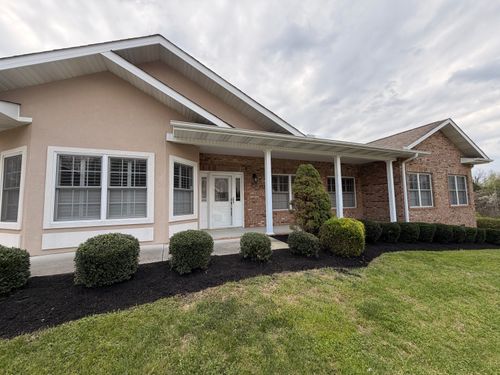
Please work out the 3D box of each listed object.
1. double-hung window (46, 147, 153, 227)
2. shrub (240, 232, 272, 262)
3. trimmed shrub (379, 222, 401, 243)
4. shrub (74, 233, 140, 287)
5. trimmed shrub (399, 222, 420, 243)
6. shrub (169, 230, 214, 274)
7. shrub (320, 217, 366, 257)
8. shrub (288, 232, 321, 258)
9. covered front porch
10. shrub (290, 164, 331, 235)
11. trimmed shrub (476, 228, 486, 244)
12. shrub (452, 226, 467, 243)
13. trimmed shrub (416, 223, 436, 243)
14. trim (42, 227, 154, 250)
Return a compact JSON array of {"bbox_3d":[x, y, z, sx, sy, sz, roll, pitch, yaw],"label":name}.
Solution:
[{"bbox_3d":[-3.424,0.001,4.764,2.110,1.780,0.130,1,-5,-22],"label":"double-hung window"},{"bbox_3d":[0.136,1.207,4.114,0.660,0.560,0.660,-1,-4,0],"label":"shrub"},{"bbox_3d":[4.623,1.507,6.726,0.670,0.670,0.670,1,-5,-22],"label":"trimmed shrub"},{"bbox_3d":[-2.177,1.089,3.140,0.850,0.750,0.820,1,-5,-22],"label":"shrub"},{"bbox_3d":[5.604,1.579,7.261,0.800,0.646,0.800,0,-5,-21],"label":"trimmed shrub"},{"bbox_3d":[-1.094,1.207,3.917,0.830,0.720,0.800,0,-5,-21],"label":"shrub"},{"bbox_3d":[2.241,1.189,4.963,1.020,0.920,1.000,1,-5,-22],"label":"shrub"},{"bbox_3d":[1.325,1.348,4.920,0.750,0.570,0.720,-1,-4,0],"label":"shrub"},{"bbox_3d":[2.036,0.058,7.410,9.300,2.950,2.400,1,-5,-22],"label":"covered front porch"},{"bbox_3d":[1.695,0.447,5.726,1.100,2.180,1.100,1,-5,-22],"label":"shrub"},{"bbox_3d":[9.815,2.109,8.851,0.800,0.595,0.800,0,-5,-21],"label":"trimmed shrub"},{"bbox_3d":[8.179,1.900,8.234,0.800,0.604,0.800,0,-5,-21],"label":"shrub"},{"bbox_3d":[6.465,1.683,7.587,0.800,0.631,0.800,0,-5,-21],"label":"trimmed shrub"},{"bbox_3d":[-3.959,1.363,5.438,2.490,0.383,0.060,0,-5,-21],"label":"trim"}]

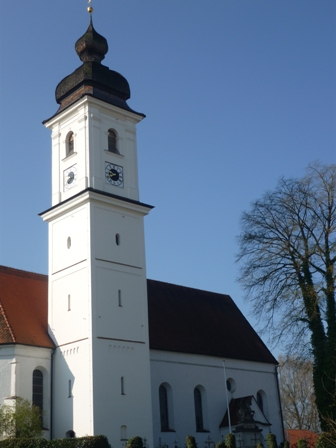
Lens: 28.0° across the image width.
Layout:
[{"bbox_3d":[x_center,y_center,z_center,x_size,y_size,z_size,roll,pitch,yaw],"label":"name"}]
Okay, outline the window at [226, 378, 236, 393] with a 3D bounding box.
[{"bbox_3d":[6.289,16.415,68.221,1.499,1.519,0.429,16,-28,-42],"label":"window"}]

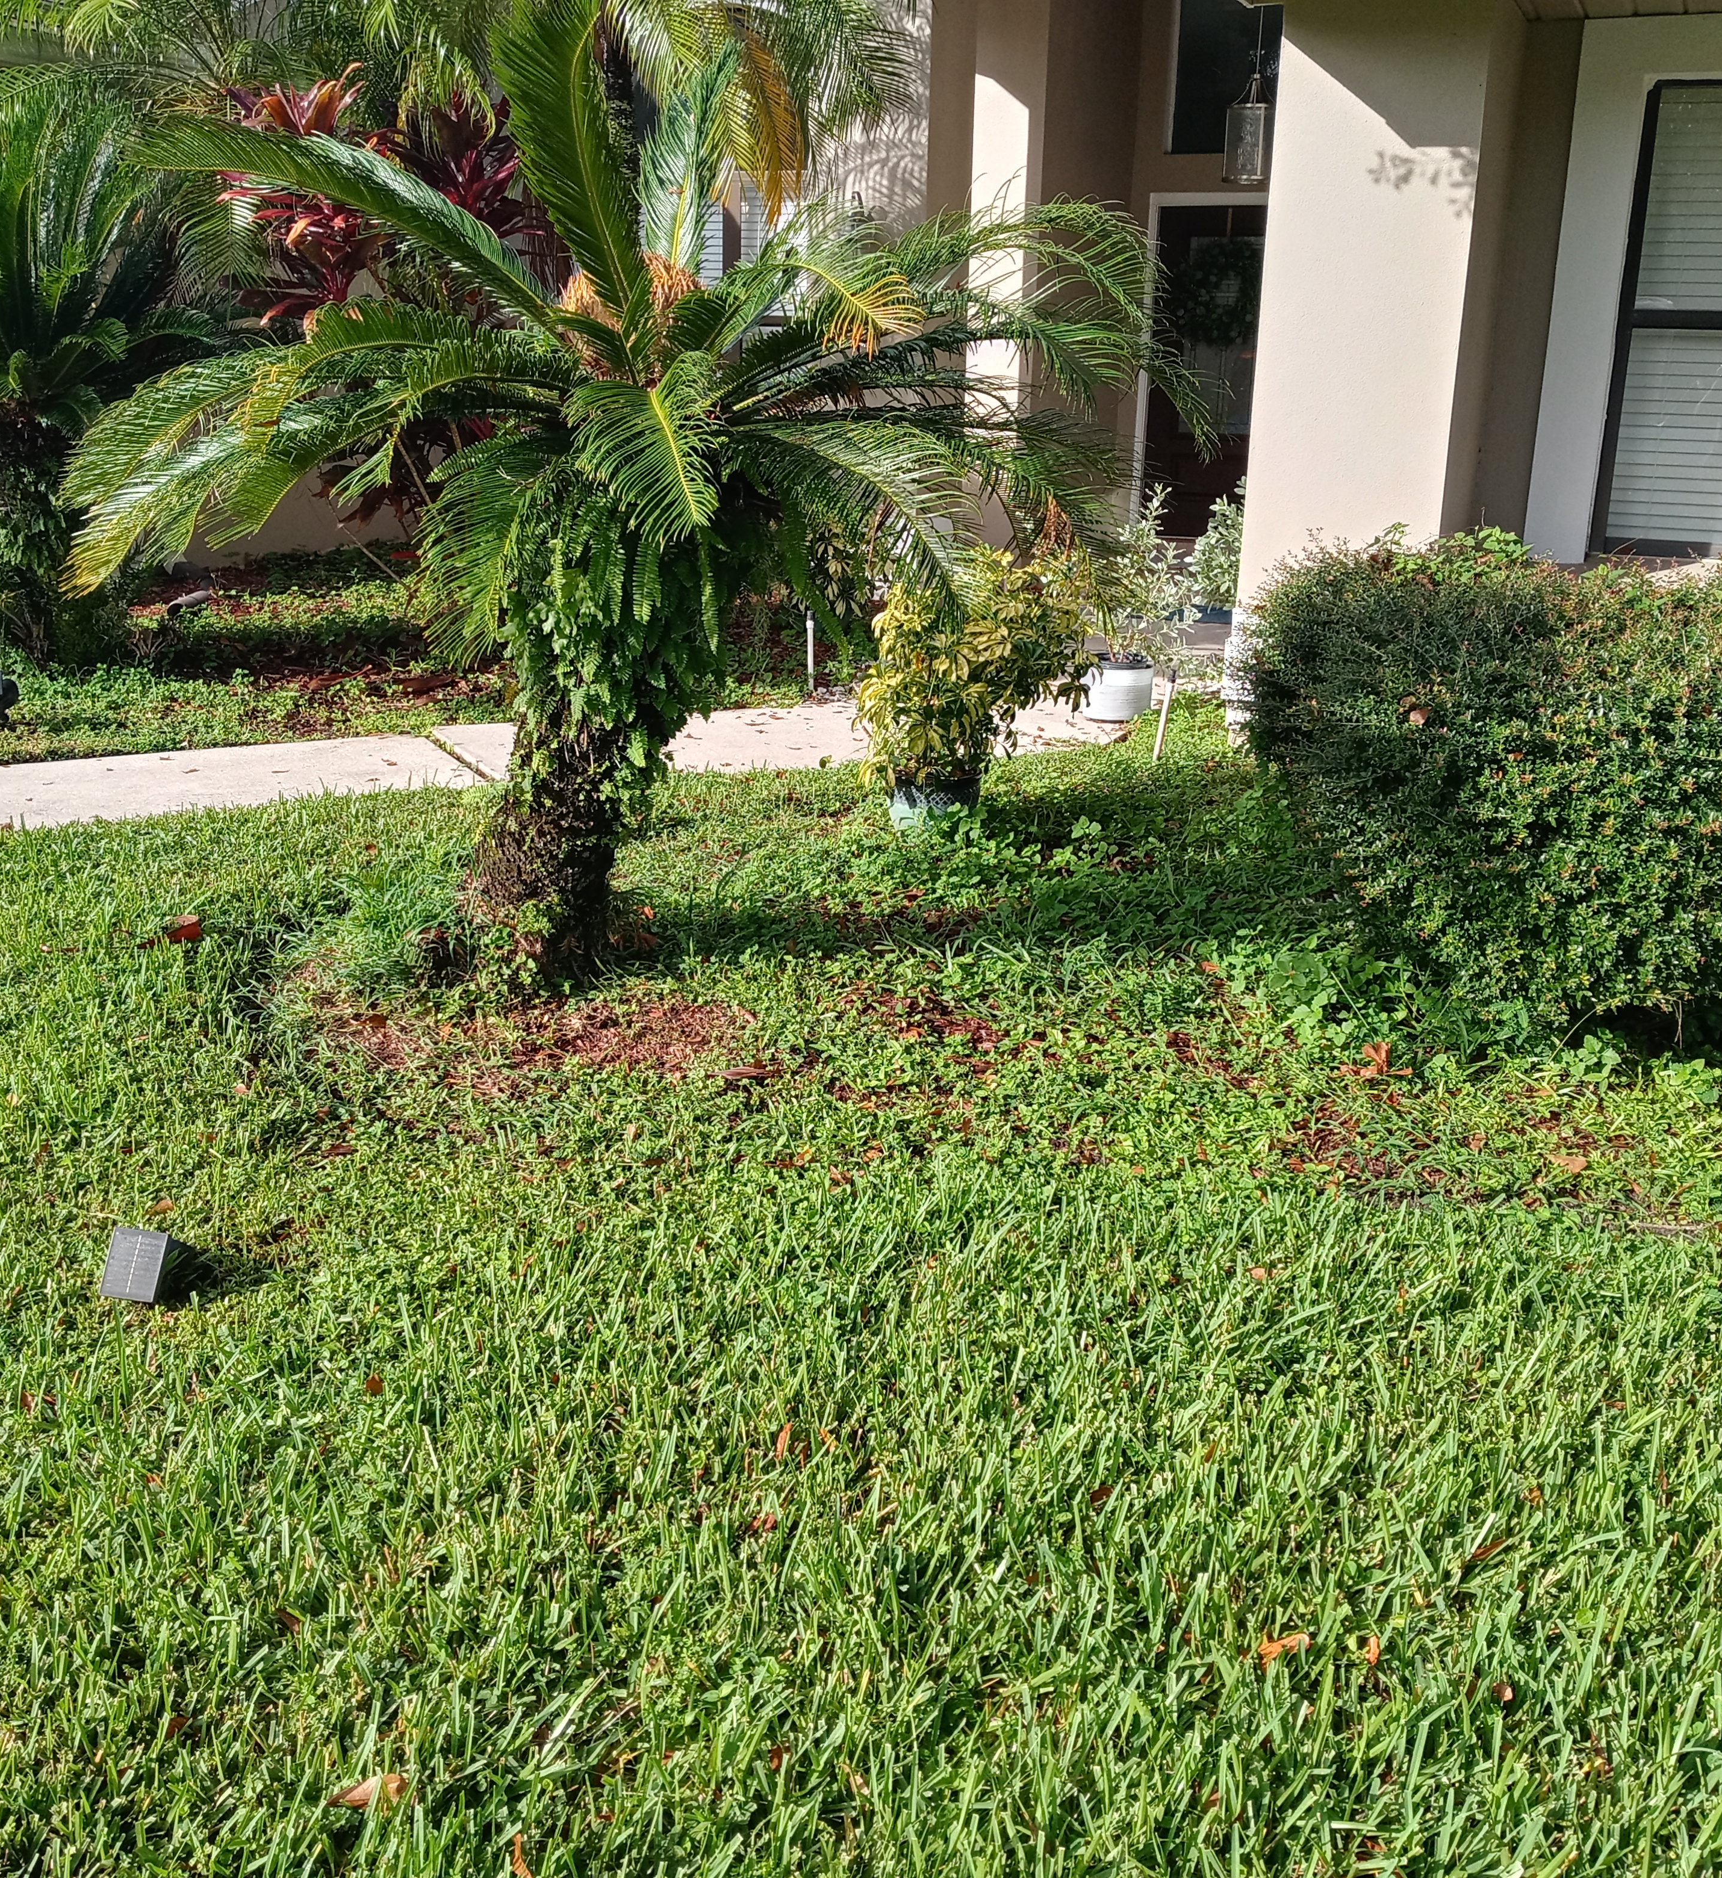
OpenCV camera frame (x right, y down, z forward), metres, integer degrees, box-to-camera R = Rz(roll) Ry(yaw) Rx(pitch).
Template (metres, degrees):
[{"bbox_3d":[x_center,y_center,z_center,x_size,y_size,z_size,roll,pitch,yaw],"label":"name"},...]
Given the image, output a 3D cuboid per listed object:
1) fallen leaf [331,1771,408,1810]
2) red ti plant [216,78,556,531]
[{"bbox_3d":[-0.509,0.877,2.095,0.085,0.030,0.045,-3,17,-14],"label":"fallen leaf"},{"bbox_3d":[-2.488,-3.084,10.578,1.750,2.500,1.600,1,17,0],"label":"red ti plant"}]

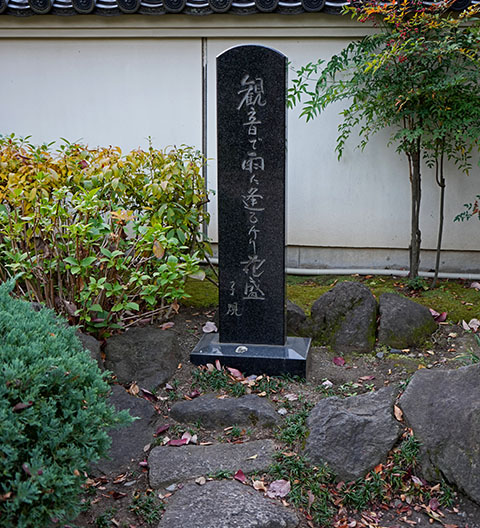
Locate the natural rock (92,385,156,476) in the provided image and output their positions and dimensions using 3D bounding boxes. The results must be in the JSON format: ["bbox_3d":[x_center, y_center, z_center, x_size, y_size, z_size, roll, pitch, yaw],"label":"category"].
[{"bbox_3d":[-0.460,0.621,2.944,0.271,0.261,0.403,0,12,0],"label":"natural rock"}]

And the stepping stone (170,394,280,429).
[{"bbox_3d":[-0.058,0.595,3.154,0.442,0.092,0.195,0,12,0],"label":"stepping stone"}]

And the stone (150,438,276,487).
[{"bbox_3d":[-0.106,0.730,2.867,0.456,0.093,0.258,-2,12,-8],"label":"stone"}]

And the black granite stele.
[{"bbox_3d":[0.058,-0.226,3.449,0.513,1.432,0.325,2,12,9],"label":"black granite stele"}]

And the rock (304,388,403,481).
[{"bbox_3d":[0.410,0.621,2.882,0.335,0.290,0.322,0,12,0],"label":"rock"}]

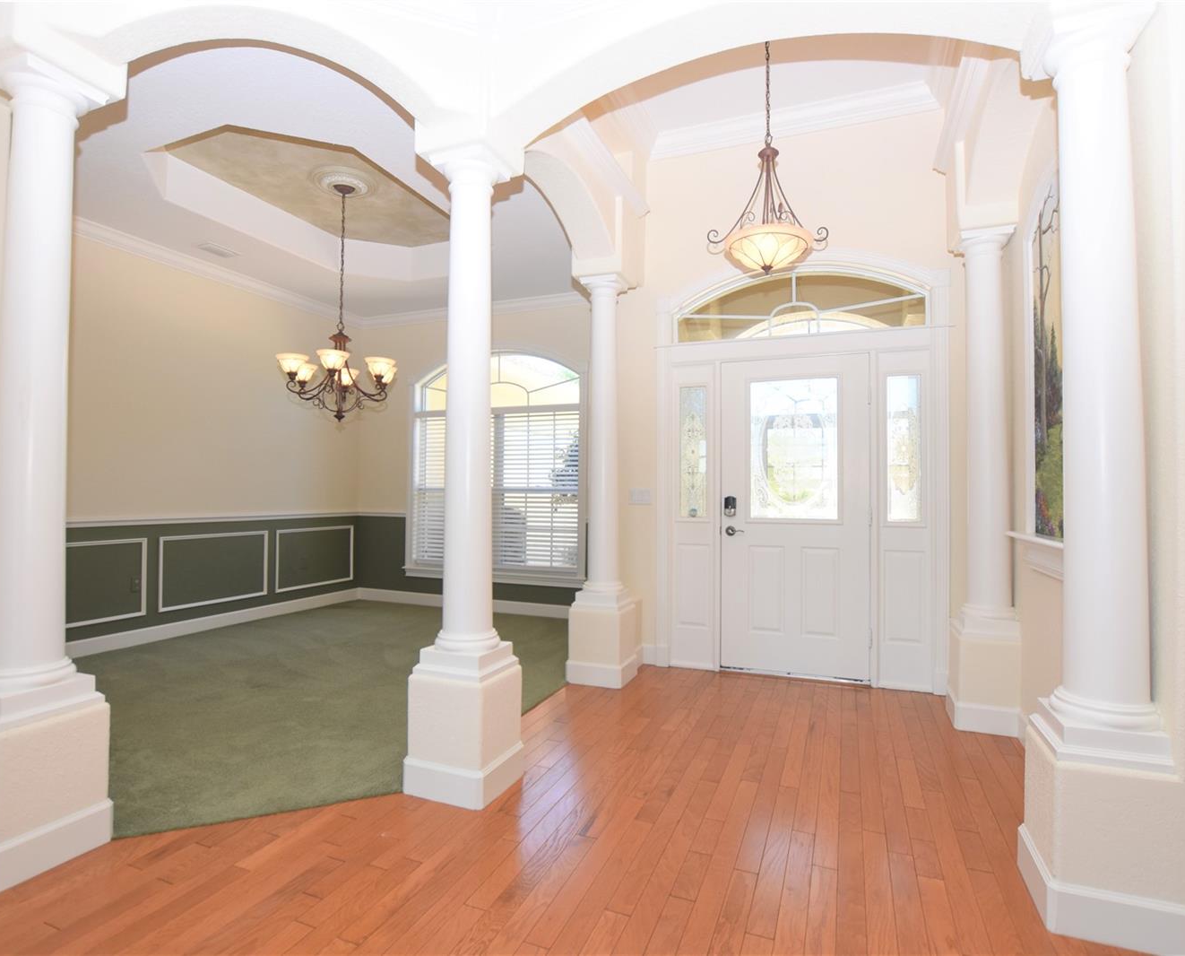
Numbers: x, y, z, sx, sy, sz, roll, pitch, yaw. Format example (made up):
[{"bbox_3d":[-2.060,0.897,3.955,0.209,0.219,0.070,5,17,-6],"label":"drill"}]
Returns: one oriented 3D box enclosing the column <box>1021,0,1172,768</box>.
[{"bbox_3d":[1.436,-0.262,1.722,0.273,2.055,0.300,0,-1,21],"label":"column"}]

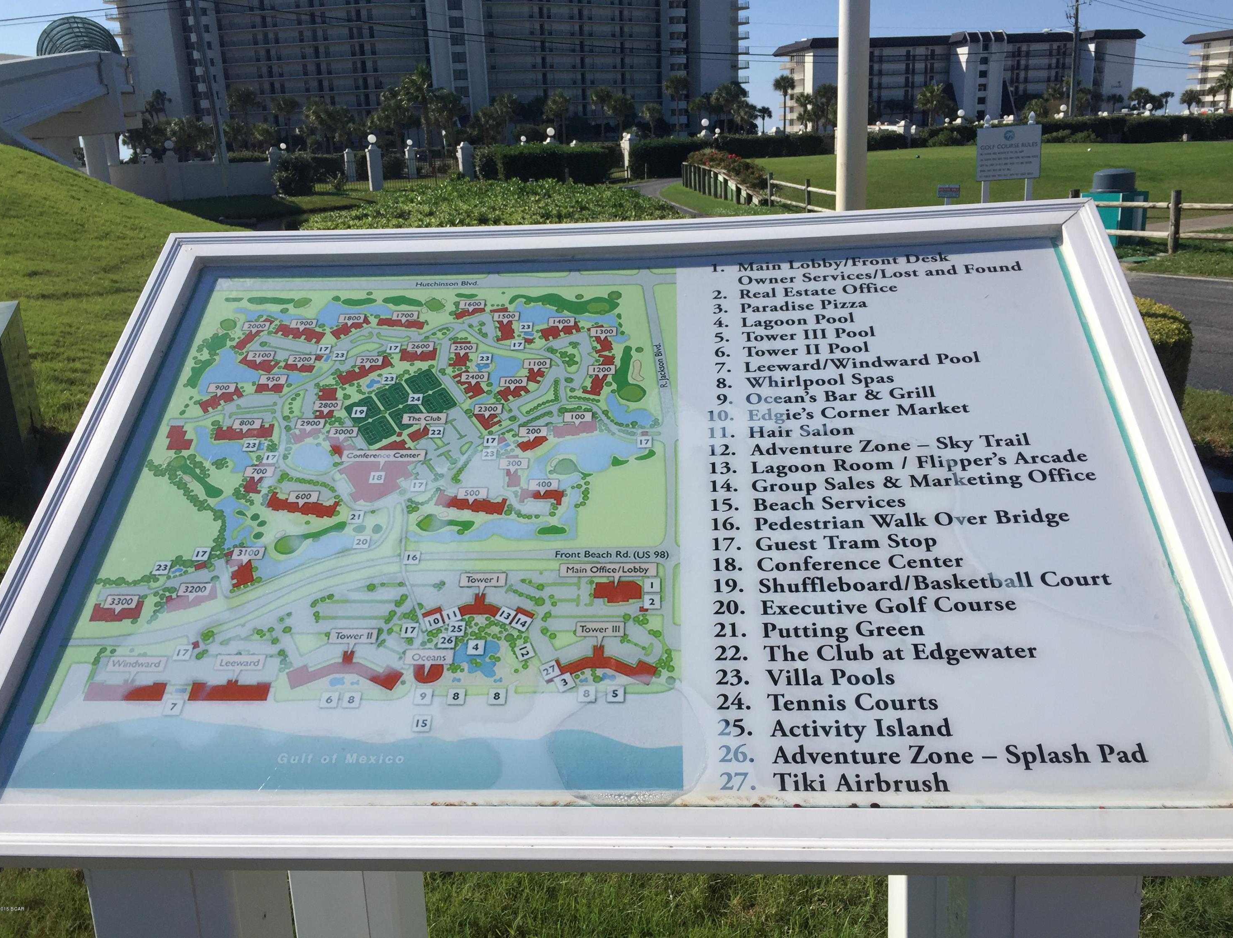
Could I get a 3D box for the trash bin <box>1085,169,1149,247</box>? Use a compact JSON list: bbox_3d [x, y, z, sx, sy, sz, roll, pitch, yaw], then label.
[{"bbox_3d":[6.859,-3.619,14.457,0.608,1.010,0.608,-13,20,-31],"label":"trash bin"}]

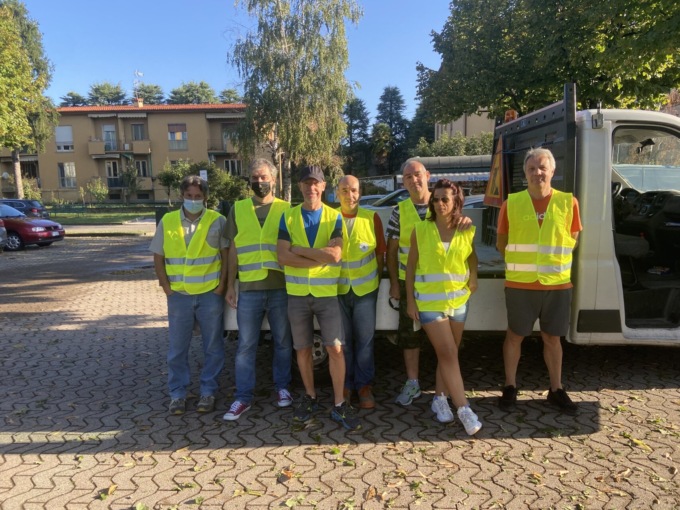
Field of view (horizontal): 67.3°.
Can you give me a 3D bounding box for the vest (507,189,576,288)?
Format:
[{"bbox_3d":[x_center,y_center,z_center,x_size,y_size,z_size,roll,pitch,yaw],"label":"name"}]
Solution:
[{"bbox_3d":[1.485,-0.136,3.820,0.490,0.700,0.300,1,7,13],"label":"vest"}]

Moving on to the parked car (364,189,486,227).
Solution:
[{"bbox_3d":[2.793,-1.372,17.500,4.150,1.520,1.760,-4,8,-23],"label":"parked car"}]

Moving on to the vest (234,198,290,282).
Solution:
[{"bbox_3d":[-0.540,-0.102,3.579,0.390,0.570,0.260,-2,7,-6],"label":"vest"}]

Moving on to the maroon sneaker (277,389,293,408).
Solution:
[{"bbox_3d":[-0.433,1.047,3.905,0.105,0.110,0.290,-2,7,-12],"label":"maroon sneaker"}]

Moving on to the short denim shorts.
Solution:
[{"bbox_3d":[0.701,0.347,3.445,0.320,0.240,0.230,-1,7,5],"label":"short denim shorts"}]

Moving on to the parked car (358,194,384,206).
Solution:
[{"bbox_3d":[1.284,-1.544,19.000,4.200,1.470,1.750,-4,8,-21],"label":"parked car"}]

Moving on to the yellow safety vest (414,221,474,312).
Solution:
[{"bbox_3d":[0.748,0.069,3.700,0.425,0.655,0.270,0,7,3],"label":"yellow safety vest"}]

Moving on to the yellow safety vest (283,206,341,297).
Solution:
[{"bbox_3d":[-0.192,-0.046,3.630,0.420,0.660,0.280,-1,7,-2],"label":"yellow safety vest"}]

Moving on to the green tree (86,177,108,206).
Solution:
[{"bbox_3d":[-17.641,-4.650,37.000,1.500,2.100,1.500,-1,7,0],"label":"green tree"}]

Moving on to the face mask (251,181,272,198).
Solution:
[{"bbox_3d":[-0.527,-0.440,3.429,0.150,0.120,0.090,-2,7,-3],"label":"face mask"}]

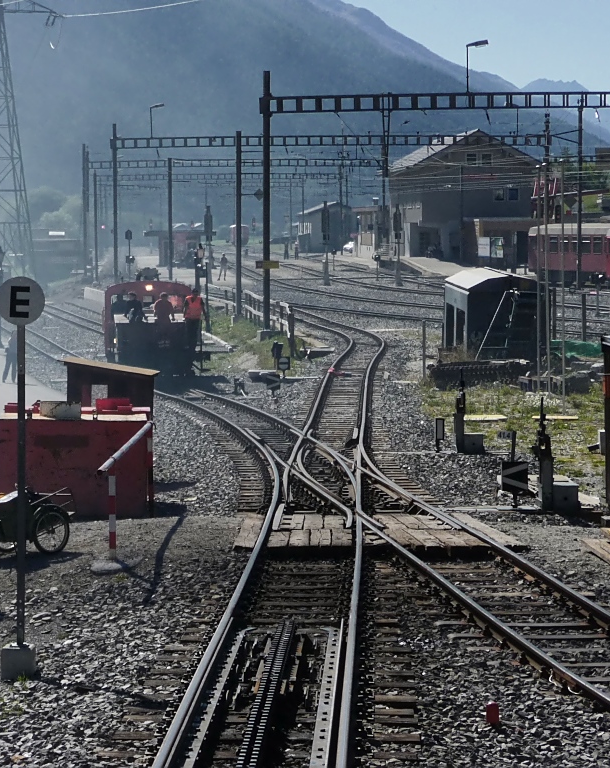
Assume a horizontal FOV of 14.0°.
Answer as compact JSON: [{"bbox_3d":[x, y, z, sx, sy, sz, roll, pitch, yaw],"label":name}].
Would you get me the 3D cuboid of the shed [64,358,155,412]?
[{"bbox_3d":[-2.579,0.665,32.700,1.300,2.000,1.100,0,4,0],"label":"shed"}]

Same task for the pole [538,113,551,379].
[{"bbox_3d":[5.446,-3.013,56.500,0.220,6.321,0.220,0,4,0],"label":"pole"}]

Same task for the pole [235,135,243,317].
[{"bbox_3d":[-2.798,-6.814,105.500,0.230,7.854,0.230,-1,4,-14],"label":"pole"}]

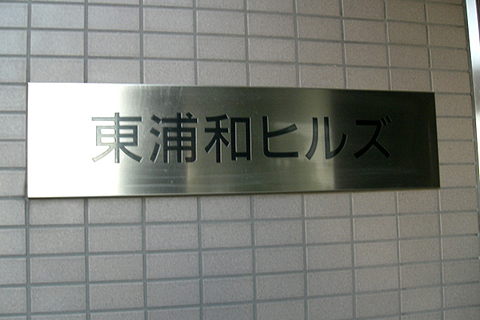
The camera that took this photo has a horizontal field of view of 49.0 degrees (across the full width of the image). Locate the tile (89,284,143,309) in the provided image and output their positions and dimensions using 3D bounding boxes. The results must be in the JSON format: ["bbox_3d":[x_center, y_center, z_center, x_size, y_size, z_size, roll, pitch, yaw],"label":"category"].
[{"bbox_3d":[-0.217,0.236,0.919,0.095,0.045,0.010,-1,-5,-14],"label":"tile"}]

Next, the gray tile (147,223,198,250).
[{"bbox_3d":[-0.122,0.138,0.952,0.095,0.045,0.009,-1,-5,-13],"label":"gray tile"}]

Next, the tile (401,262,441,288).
[{"bbox_3d":[0.362,0.231,1.060,0.095,0.045,0.008,0,-5,-13],"label":"tile"}]

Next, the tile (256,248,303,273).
[{"bbox_3d":[0.074,0.187,0.993,0.095,0.045,0.009,-1,-5,-13],"label":"tile"}]

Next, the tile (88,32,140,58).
[{"bbox_3d":[-0.229,-0.209,0.957,0.095,0.045,0.008,0,-5,-13],"label":"tile"}]

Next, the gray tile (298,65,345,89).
[{"bbox_3d":[0.160,-0.163,1.042,0.095,0.045,0.009,-1,-5,-13],"label":"gray tile"}]

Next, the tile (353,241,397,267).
[{"bbox_3d":[0.266,0.184,1.040,0.095,0.045,0.009,-1,-5,-13],"label":"tile"}]

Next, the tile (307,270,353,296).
[{"bbox_3d":[0.170,0.234,1.013,0.095,0.045,0.010,-1,-5,-14],"label":"tile"}]

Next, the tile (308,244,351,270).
[{"bbox_3d":[0.169,0.185,1.017,0.095,0.045,0.010,-1,-5,-14],"label":"tile"}]

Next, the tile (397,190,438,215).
[{"bbox_3d":[0.360,0.083,1.070,0.095,0.045,0.009,-1,-5,-13],"label":"tile"}]

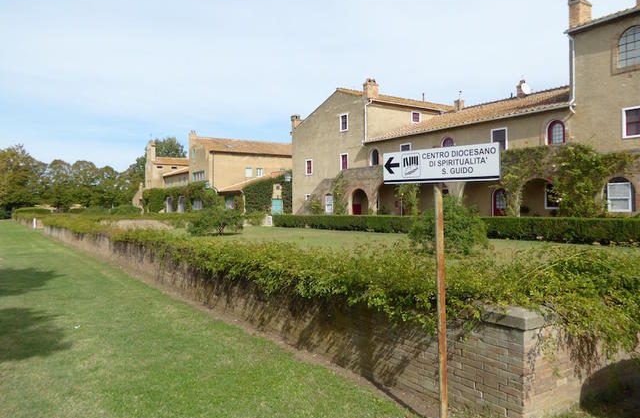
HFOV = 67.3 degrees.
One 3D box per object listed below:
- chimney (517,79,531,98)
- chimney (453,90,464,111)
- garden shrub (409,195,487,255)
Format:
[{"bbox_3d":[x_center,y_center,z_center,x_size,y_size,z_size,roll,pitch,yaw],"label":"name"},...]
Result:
[{"bbox_3d":[13.500,-8.050,32.100,0.550,1.200,0.550,0,0,-33],"label":"chimney"},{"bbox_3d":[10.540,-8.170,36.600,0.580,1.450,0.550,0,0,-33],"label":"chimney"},{"bbox_3d":[3.160,0.360,11.900,1.750,1.450,1.900,0,0,0],"label":"garden shrub"}]

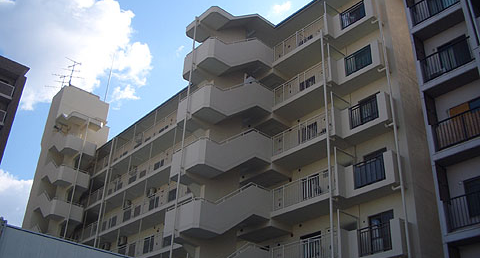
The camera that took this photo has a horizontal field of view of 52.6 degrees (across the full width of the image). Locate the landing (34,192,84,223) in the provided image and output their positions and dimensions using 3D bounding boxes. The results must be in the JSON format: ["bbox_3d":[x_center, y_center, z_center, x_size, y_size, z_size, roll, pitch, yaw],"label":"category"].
[{"bbox_3d":[-14.265,6.240,38.519,2.380,2.730,4.350,24,-35,-34],"label":"landing"}]

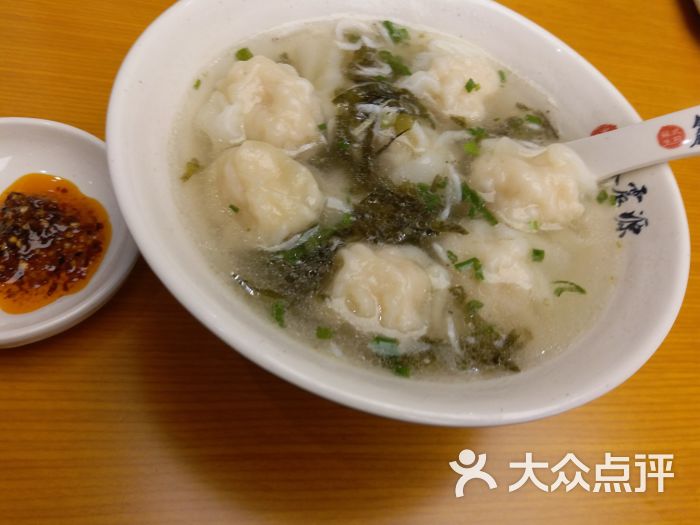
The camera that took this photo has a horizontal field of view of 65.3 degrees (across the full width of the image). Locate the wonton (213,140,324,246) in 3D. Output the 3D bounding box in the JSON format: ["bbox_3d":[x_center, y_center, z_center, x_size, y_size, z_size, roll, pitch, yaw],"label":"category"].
[{"bbox_3d":[-0.028,-0.023,0.188,0.037,0.029,0.043,-13,63,-21],"label":"wonton"}]

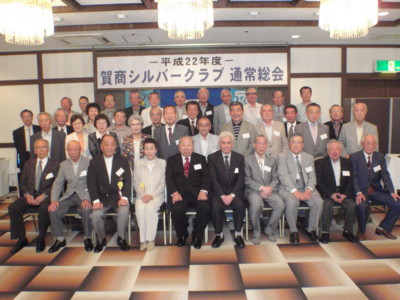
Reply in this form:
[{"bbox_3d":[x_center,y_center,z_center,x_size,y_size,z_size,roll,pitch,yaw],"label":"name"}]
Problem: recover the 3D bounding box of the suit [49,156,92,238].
[{"bbox_3d":[-1.590,0.565,4.024,0.503,0.939,0.620,-2,6,-9],"label":"suit"}]

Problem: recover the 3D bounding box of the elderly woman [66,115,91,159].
[{"bbox_3d":[-1.734,0.280,4.671,0.440,1.564,0.280,-2,6,-10],"label":"elderly woman"}]

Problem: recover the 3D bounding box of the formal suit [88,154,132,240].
[{"bbox_3d":[-1.076,0.546,3.997,0.500,0.966,0.600,-2,6,-9],"label":"formal suit"}]

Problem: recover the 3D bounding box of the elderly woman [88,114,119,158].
[{"bbox_3d":[-1.304,0.270,4.512,0.440,1.522,0.280,-2,6,-8],"label":"elderly woman"}]

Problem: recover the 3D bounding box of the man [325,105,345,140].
[{"bbox_3d":[2.162,0.117,5.144,0.500,1.649,0.300,0,6,11],"label":"man"}]

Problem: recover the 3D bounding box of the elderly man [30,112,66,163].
[{"bbox_3d":[-2.069,0.265,4.513,0.490,1.566,0.290,-3,7,-12],"label":"elderly man"}]

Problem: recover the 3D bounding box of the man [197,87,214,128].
[{"bbox_3d":[0.085,-0.163,5.214,0.480,1.664,0.290,-1,6,1],"label":"man"}]

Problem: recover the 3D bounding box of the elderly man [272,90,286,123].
[{"bbox_3d":[1.426,-0.211,5.759,0.480,1.660,0.300,0,6,8],"label":"elderly man"}]

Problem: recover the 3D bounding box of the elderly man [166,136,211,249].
[{"bbox_3d":[-0.134,0.463,4.059,0.550,1.270,0.780,-1,6,-3],"label":"elderly man"}]

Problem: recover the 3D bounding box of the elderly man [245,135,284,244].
[{"bbox_3d":[0.796,0.446,4.098,0.500,1.260,0.760,-1,6,3],"label":"elderly man"}]

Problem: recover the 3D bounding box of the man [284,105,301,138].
[{"bbox_3d":[1.412,0.142,4.971,0.490,1.660,0.300,0,6,10],"label":"man"}]

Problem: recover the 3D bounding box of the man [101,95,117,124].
[{"bbox_3d":[-1.412,-0.093,5.226,0.480,1.588,0.290,-2,6,-7],"label":"man"}]

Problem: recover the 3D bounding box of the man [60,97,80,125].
[{"bbox_3d":[-2.109,-0.041,5.328,0.480,1.631,0.300,-2,6,-10],"label":"man"}]

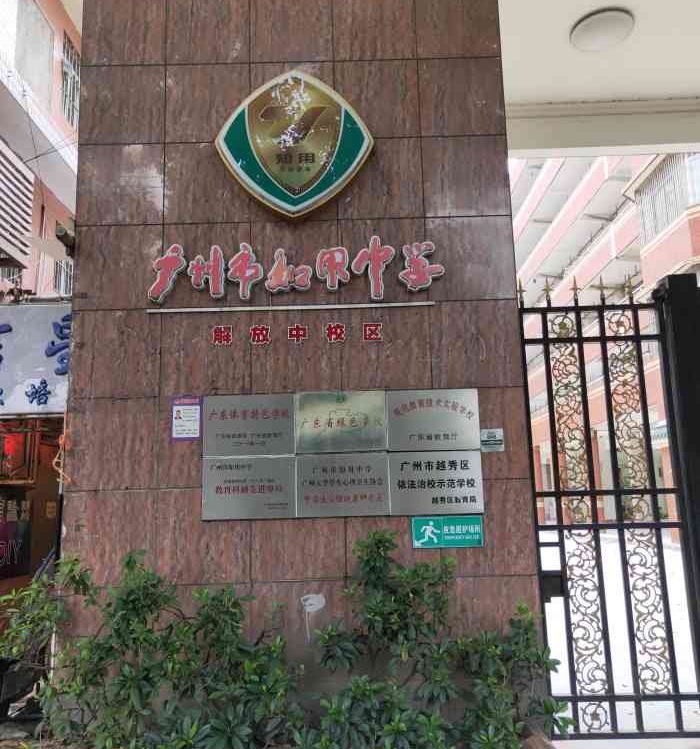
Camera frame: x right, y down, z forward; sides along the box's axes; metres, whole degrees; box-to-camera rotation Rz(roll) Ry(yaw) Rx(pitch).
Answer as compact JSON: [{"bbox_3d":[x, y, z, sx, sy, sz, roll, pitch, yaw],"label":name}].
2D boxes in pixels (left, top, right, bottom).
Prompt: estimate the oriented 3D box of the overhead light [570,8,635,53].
[{"bbox_3d":[2.062,-2.775,5.062,0.499,0.100,0.499,-1,-8,0],"label":"overhead light"}]

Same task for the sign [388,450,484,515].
[{"bbox_3d":[0.555,0.696,3.992,0.600,0.400,0.020,-2,-8,0],"label":"sign"}]

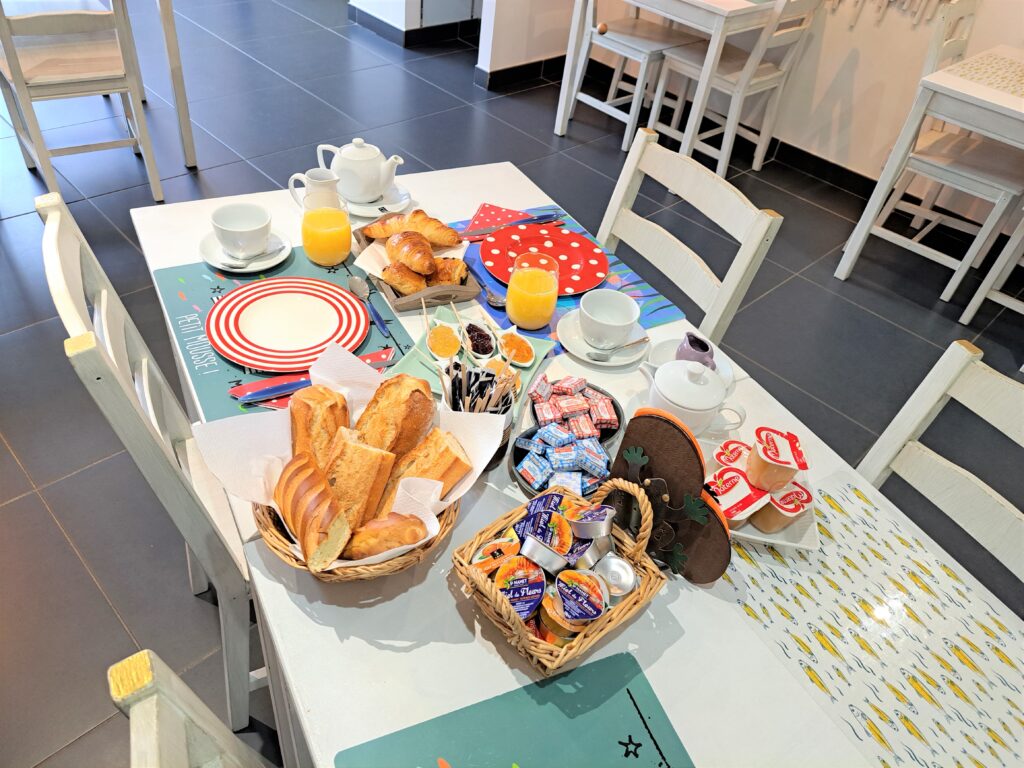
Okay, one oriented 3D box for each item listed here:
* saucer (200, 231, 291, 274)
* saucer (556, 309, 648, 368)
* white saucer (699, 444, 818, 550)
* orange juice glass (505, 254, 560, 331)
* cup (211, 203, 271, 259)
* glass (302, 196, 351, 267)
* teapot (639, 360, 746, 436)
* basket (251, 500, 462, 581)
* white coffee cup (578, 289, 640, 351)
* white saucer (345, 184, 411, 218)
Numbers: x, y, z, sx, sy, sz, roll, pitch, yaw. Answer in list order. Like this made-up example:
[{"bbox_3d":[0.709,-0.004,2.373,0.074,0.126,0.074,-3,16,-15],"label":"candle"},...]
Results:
[{"bbox_3d":[-0.412,-0.206,1.105,0.134,0.020,0.134,5,41,-5],"label":"saucer"},{"bbox_3d":[0.134,-0.065,1.050,0.135,0.020,0.135,5,41,-5],"label":"saucer"},{"bbox_3d":[0.285,0.131,0.858,0.145,0.022,0.145,12,41,2],"label":"white saucer"},{"bbox_3d":[0.031,-0.134,1.049,0.077,0.098,0.077,10,41,0],"label":"orange juice glass"},{"bbox_3d":[-0.408,-0.230,1.081,0.086,0.060,0.091,-8,44,-19],"label":"cup"},{"bbox_3d":[-0.287,-0.236,1.103,0.073,0.099,0.073,-16,47,-26],"label":"glass"},{"bbox_3d":[0.232,0.011,0.911,0.152,0.093,0.098,17,42,8],"label":"teapot"},{"bbox_3d":[-0.158,0.124,0.743,0.208,0.070,0.220,-1,42,-12],"label":"basket"},{"bbox_3d":[0.136,-0.087,1.030,0.087,0.061,0.087,5,41,-5],"label":"white coffee cup"},{"bbox_3d":[-0.250,-0.325,1.269,0.134,0.020,0.134,5,41,-5],"label":"white saucer"}]

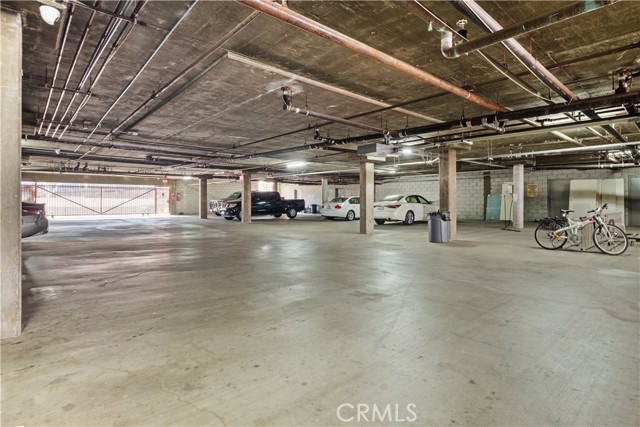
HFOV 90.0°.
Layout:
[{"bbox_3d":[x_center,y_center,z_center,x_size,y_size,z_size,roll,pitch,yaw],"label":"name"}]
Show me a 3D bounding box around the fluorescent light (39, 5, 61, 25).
[{"bbox_3d":[-2.189,-1.609,2.595,0.140,0.130,0.140,-1,2,-42],"label":"fluorescent light"}]

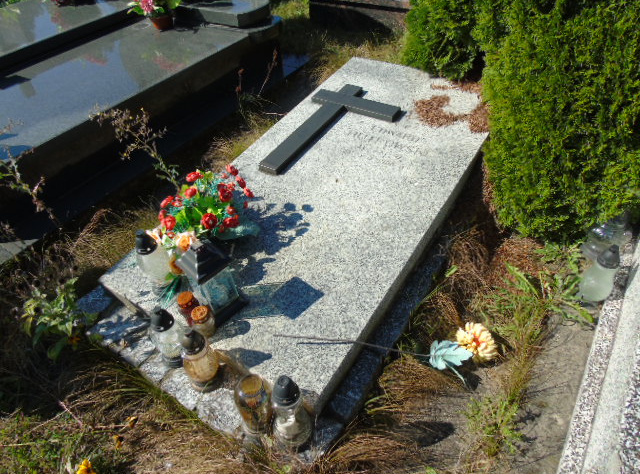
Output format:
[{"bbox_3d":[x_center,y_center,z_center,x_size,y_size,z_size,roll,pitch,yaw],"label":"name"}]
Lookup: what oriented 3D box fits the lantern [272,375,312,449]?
[{"bbox_3d":[-0.079,0.435,1.184,0.105,0.265,0.105,-3,42,3],"label":"lantern"}]

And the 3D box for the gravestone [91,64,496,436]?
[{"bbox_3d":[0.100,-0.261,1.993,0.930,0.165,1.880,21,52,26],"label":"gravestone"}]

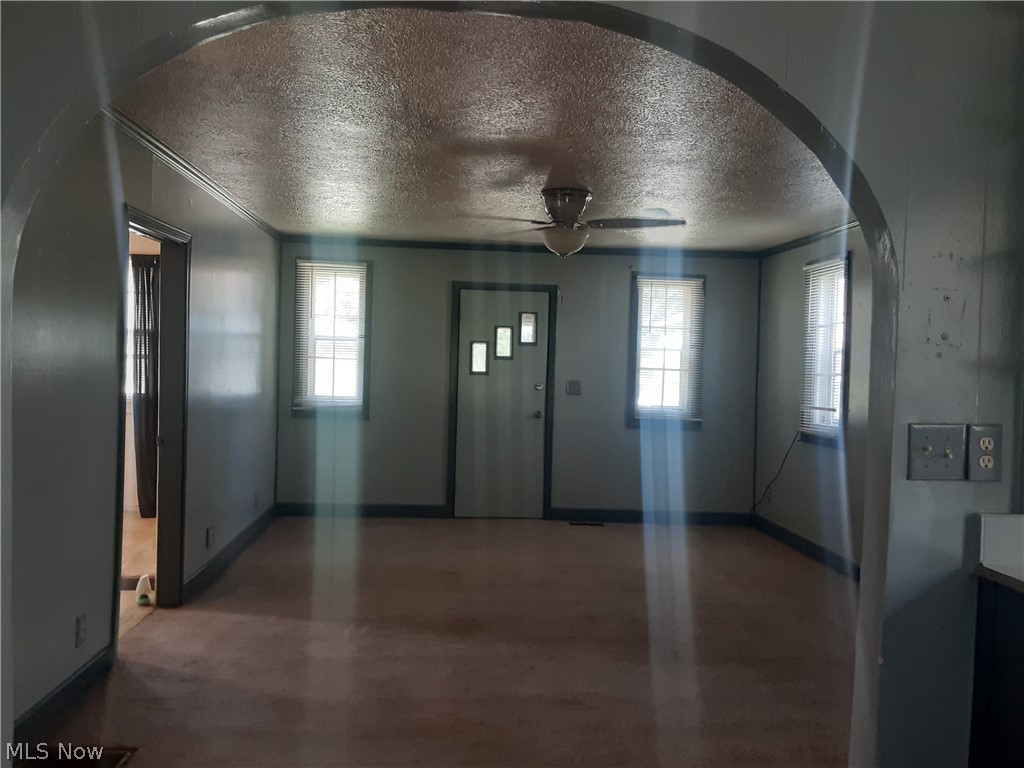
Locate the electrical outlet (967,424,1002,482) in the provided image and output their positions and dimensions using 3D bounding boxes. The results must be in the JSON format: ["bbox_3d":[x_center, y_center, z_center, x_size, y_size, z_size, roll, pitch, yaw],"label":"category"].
[{"bbox_3d":[1.012,0.149,1.710,0.072,0.120,0.012,1,2,-5],"label":"electrical outlet"}]

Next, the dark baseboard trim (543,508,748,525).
[{"bbox_3d":[1.230,1.171,7.009,1.857,0.102,0.020,1,2,-5],"label":"dark baseboard trim"}]

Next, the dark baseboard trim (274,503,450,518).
[{"bbox_3d":[-1.270,1.082,6.800,1.462,0.113,0.020,1,2,-5],"label":"dark baseboard trim"}]

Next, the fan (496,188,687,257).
[{"bbox_3d":[0.311,-0.934,4.692,1.420,0.380,1.400,1,2,-5],"label":"fan"}]

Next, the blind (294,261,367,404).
[{"bbox_3d":[-1.532,-0.409,6.717,0.579,1.236,0.045,1,2,-5],"label":"blind"}]

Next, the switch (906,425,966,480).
[{"bbox_3d":[0.902,0.147,1.698,0.118,0.118,0.020,1,2,-5],"label":"switch"}]

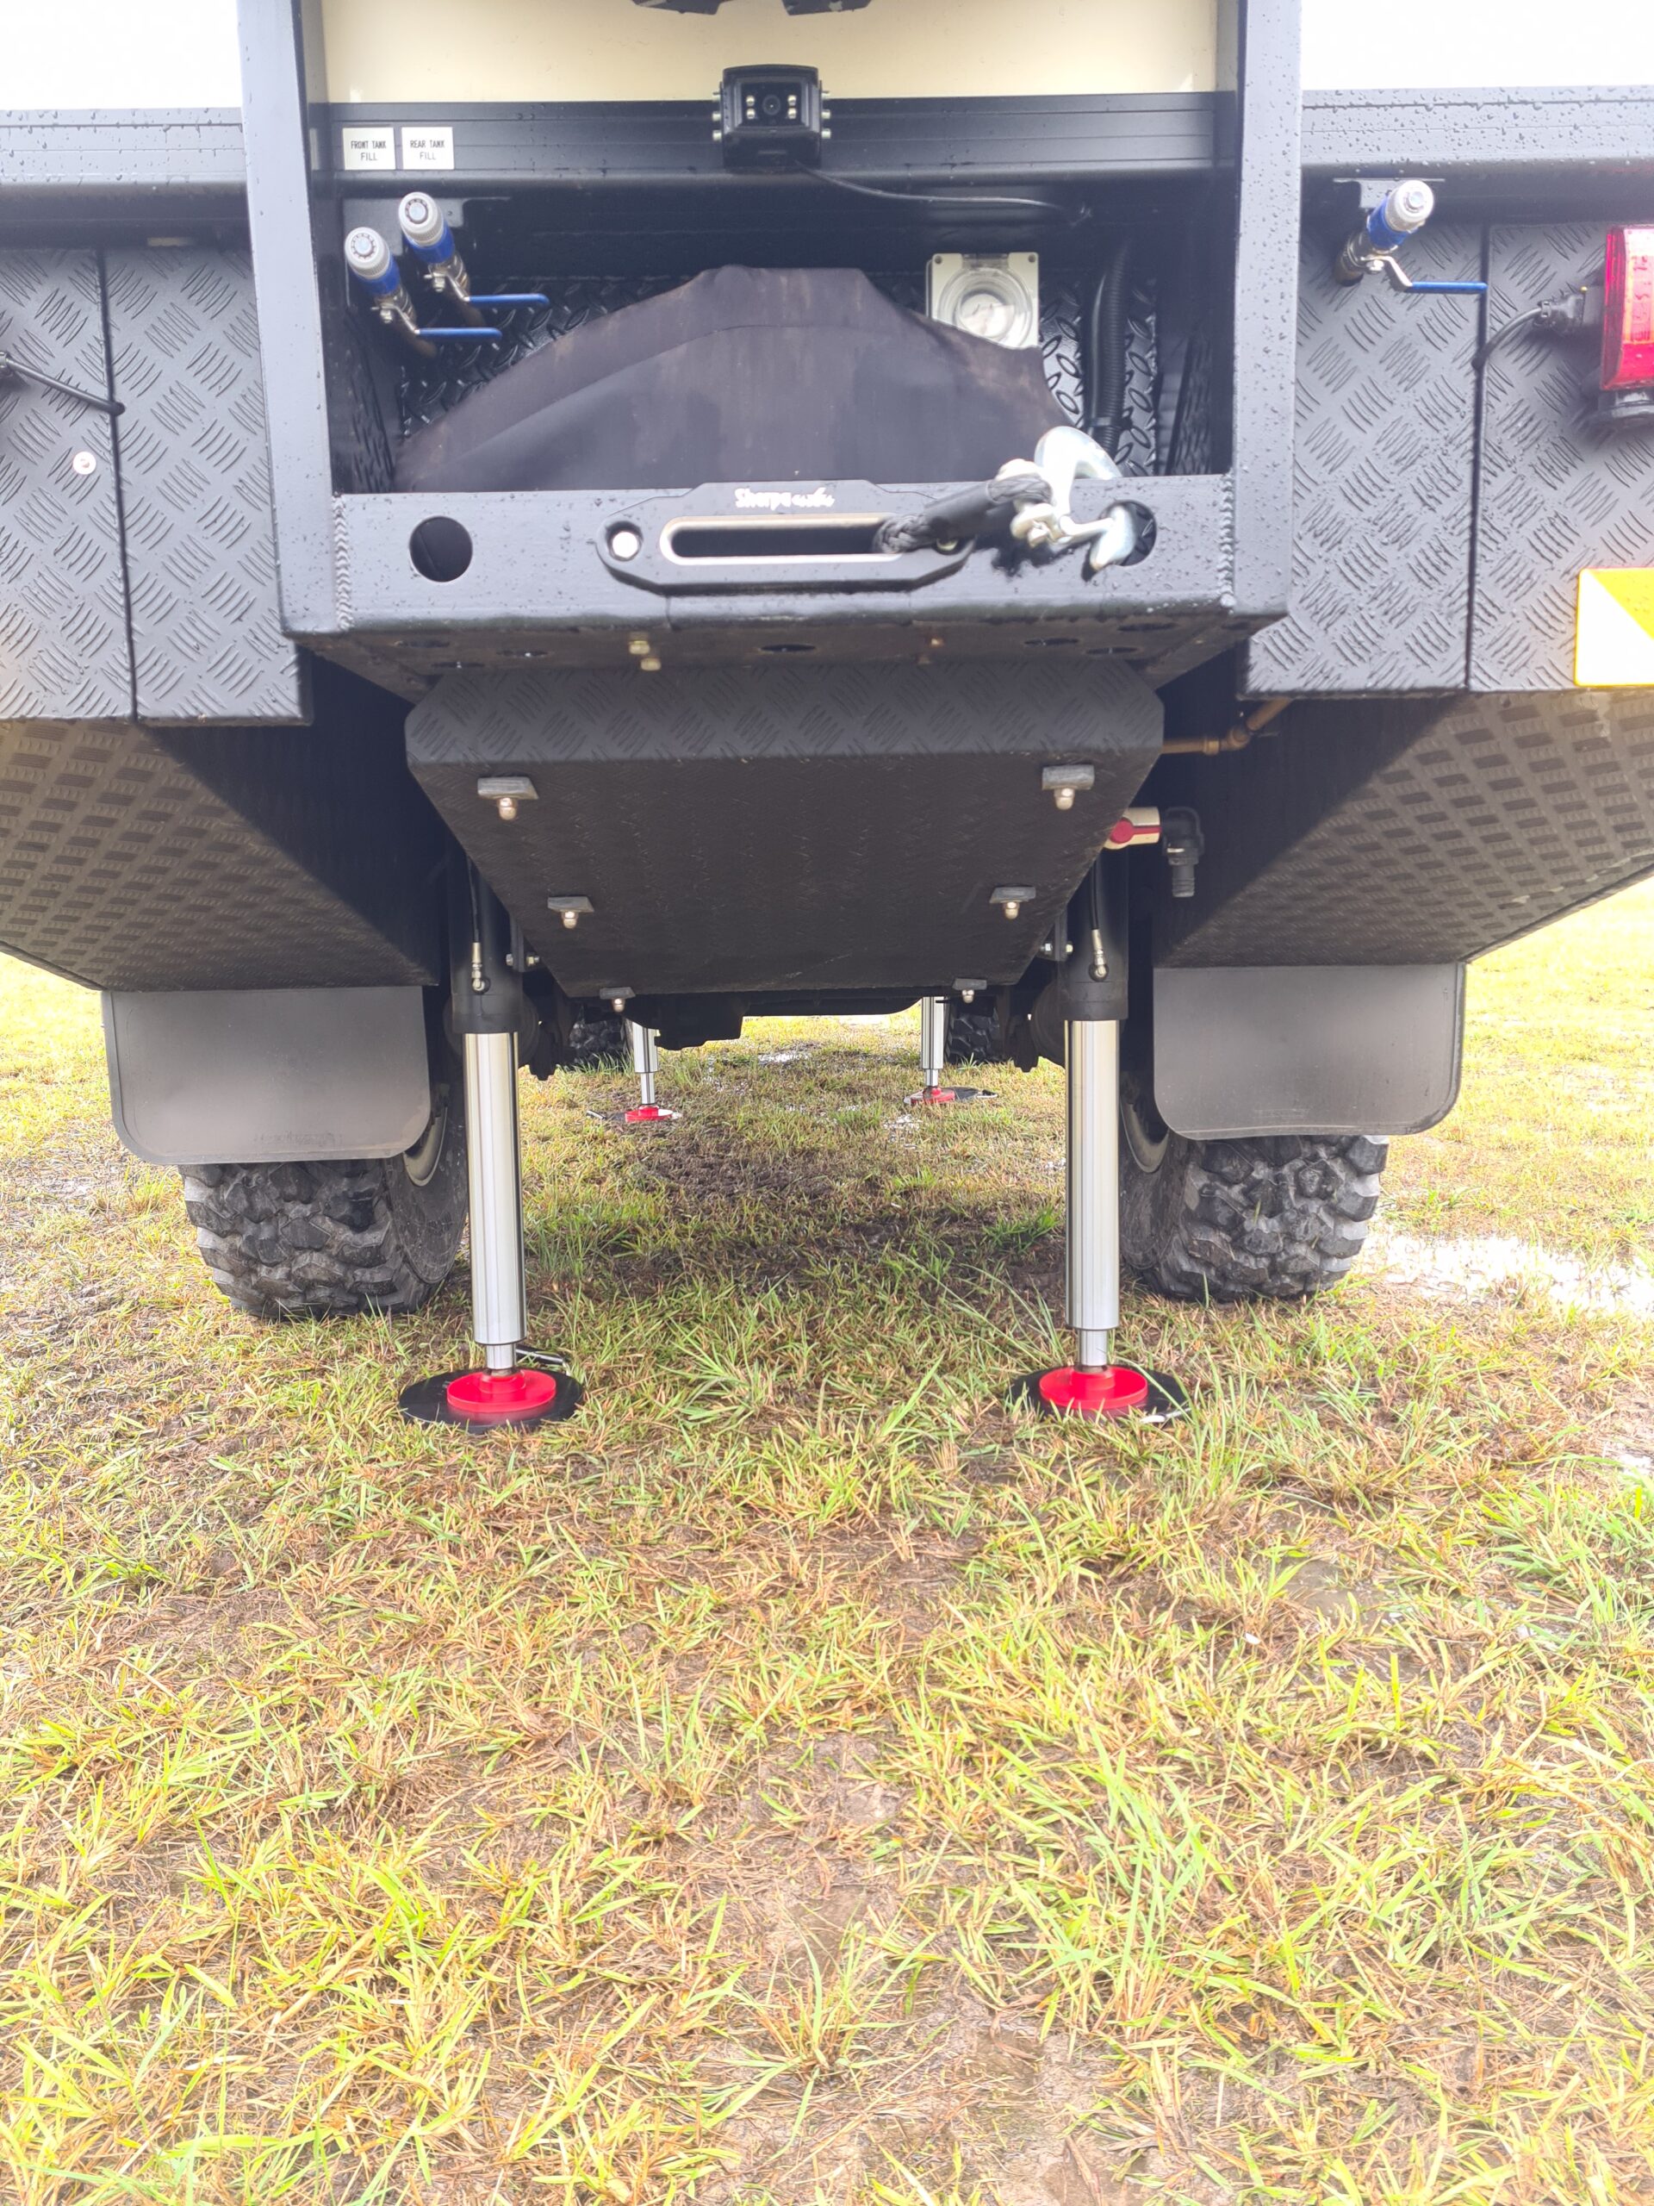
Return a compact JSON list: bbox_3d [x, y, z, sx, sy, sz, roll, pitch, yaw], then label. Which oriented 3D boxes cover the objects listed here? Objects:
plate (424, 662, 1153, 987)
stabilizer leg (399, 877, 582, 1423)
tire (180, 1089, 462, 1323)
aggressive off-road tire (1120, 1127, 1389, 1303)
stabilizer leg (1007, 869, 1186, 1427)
[{"bbox_3d":[-0.049,-0.305,2.182,0.736,0.120,1.132,-1,-8,-1],"label":"plate"},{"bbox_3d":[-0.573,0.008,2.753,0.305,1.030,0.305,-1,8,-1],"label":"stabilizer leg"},{"bbox_3d":[-0.905,-0.067,3.237,0.374,1.080,1.090,-1,8,-1],"label":"tire"},{"bbox_3d":[0.753,-0.102,3.277,0.375,1.080,1.090,-1,8,-1],"label":"aggressive off-road tire"},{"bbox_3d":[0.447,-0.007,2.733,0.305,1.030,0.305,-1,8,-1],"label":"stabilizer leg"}]

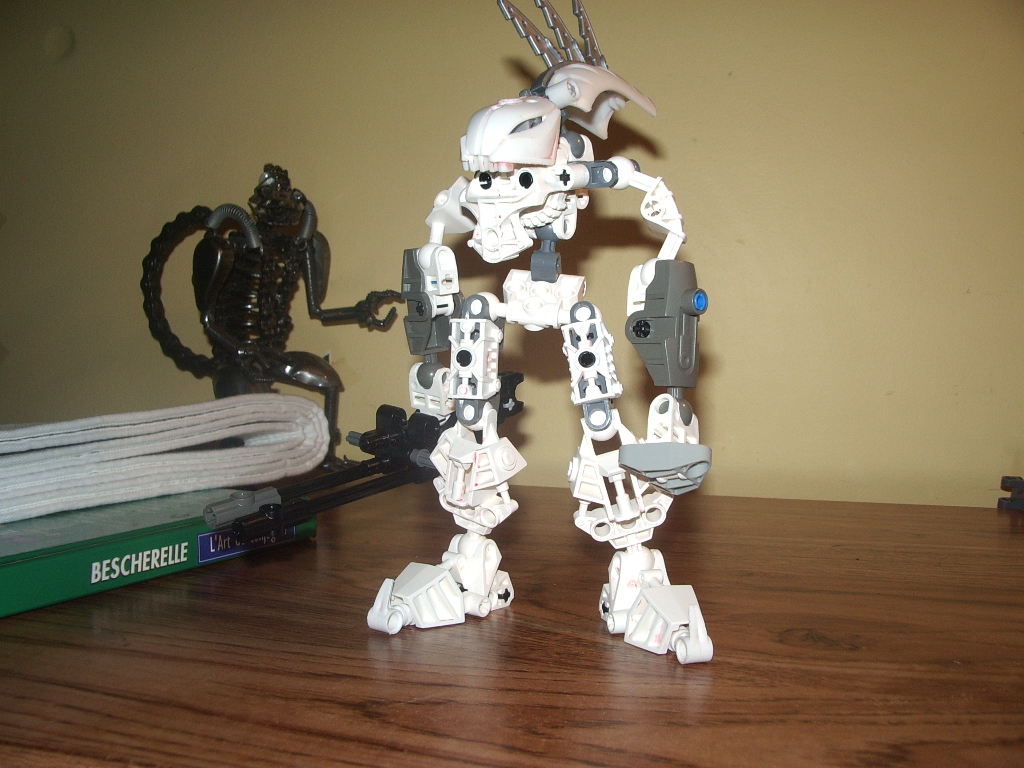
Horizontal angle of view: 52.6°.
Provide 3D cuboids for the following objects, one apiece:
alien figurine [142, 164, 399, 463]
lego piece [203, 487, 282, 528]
[{"bbox_3d":[-0.137,-0.035,0.595,0.120,0.170,0.088,4,7,33],"label":"alien figurine"},{"bbox_3d":[-0.083,0.038,0.319,0.007,0.008,0.024,9,13,37],"label":"lego piece"}]

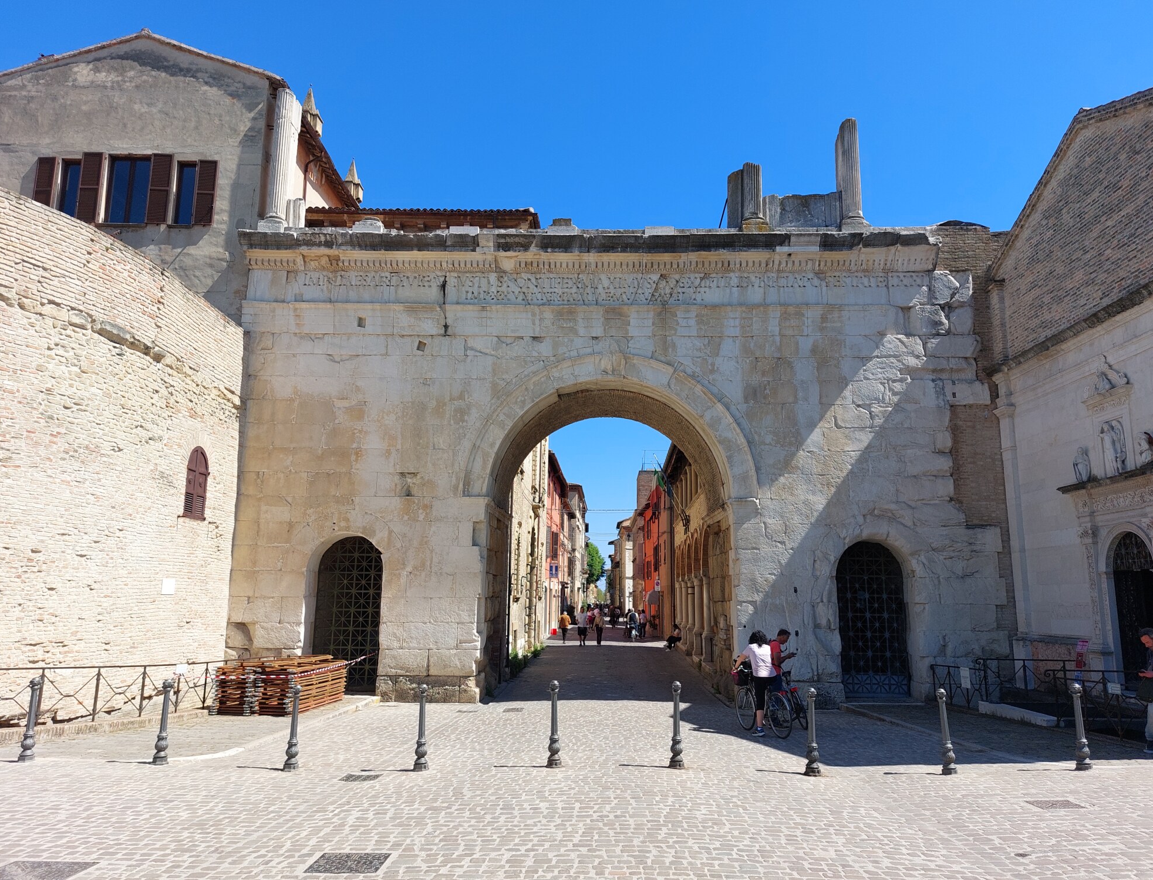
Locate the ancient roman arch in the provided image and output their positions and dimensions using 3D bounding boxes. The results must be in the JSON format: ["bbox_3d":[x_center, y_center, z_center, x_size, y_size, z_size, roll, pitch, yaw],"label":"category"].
[{"bbox_3d":[0.962,0.723,22.268,18.900,12.000,4.800,0,-11,2],"label":"ancient roman arch"}]

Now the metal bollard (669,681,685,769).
[{"bbox_3d":[1.196,3.401,9.744,0.180,1.000,0.180,1,-11,0],"label":"metal bollard"}]

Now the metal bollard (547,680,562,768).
[{"bbox_3d":[-0.268,3.531,10.148,0.190,1.015,0.190,0,-11,2],"label":"metal bollard"}]

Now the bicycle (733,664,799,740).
[{"bbox_3d":[2.972,4.148,13.021,0.600,1.080,1.750,-1,-10,-17],"label":"bicycle"}]

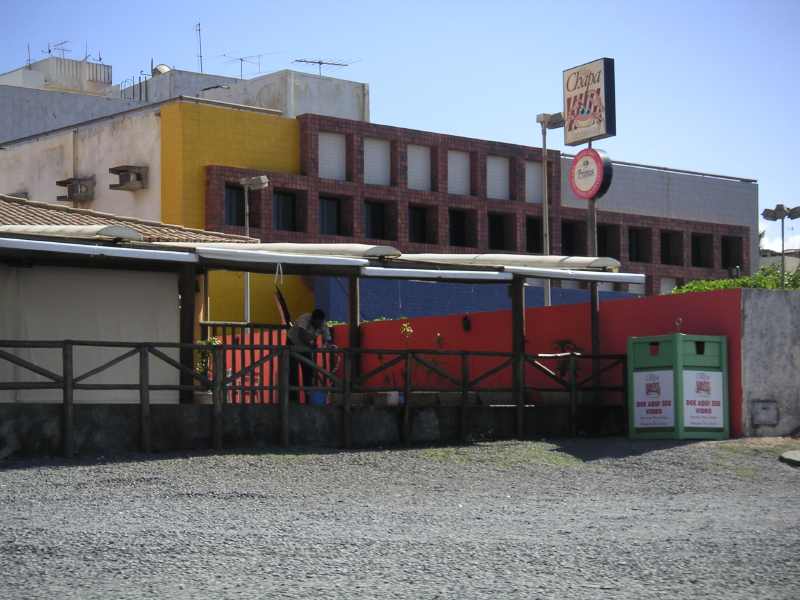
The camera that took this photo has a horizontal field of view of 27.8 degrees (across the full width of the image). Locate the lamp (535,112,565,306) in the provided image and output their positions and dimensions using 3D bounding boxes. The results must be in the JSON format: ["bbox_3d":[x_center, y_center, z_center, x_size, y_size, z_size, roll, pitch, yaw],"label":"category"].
[{"bbox_3d":[2.610,-0.426,26.946,0.240,5.435,0.620,3,-5,-41],"label":"lamp"}]

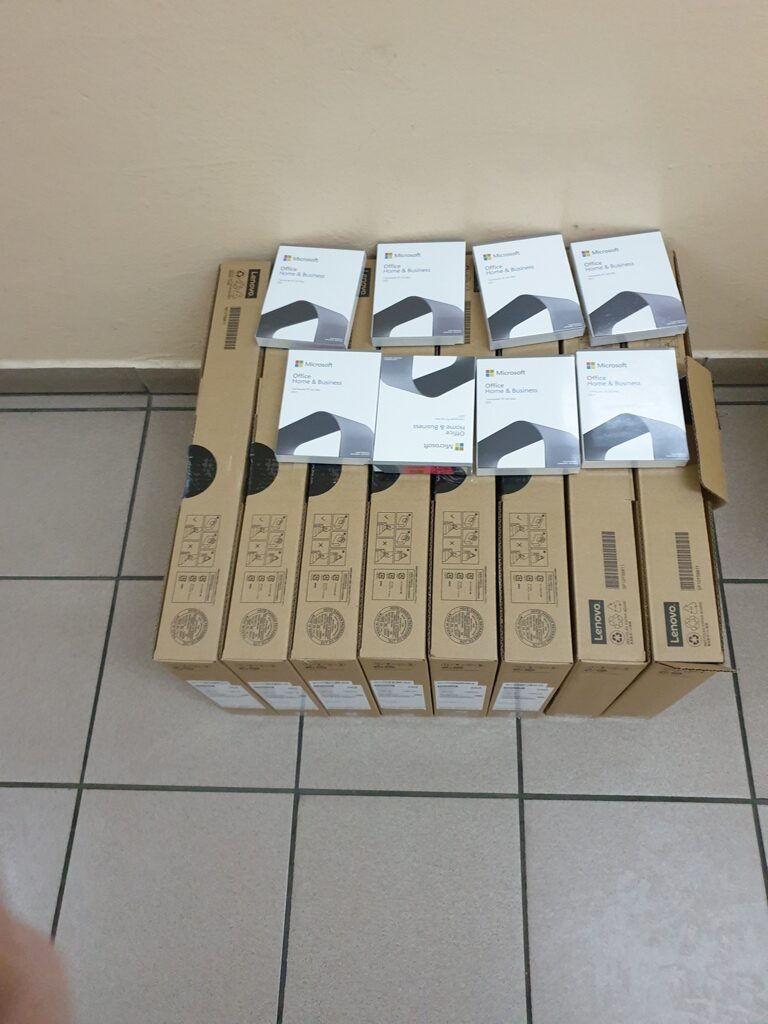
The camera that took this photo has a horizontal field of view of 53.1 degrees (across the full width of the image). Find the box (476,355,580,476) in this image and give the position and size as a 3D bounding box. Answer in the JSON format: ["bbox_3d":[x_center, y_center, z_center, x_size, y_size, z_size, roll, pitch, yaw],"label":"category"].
[{"bbox_3d":[0.166,-0.113,0.897,0.114,0.017,0.149,0,65,5],"label":"box"}]

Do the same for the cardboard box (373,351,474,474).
[{"bbox_3d":[0.049,-0.119,0.910,0.114,0.017,0.149,1,65,6],"label":"cardboard box"}]

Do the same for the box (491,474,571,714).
[{"bbox_3d":[0.176,-0.031,1.033,0.075,0.300,0.544,0,65,5],"label":"box"}]

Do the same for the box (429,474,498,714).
[{"bbox_3d":[0.101,-0.030,1.039,0.072,0.300,0.544,0,65,5],"label":"box"}]

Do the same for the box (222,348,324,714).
[{"bbox_3d":[-0.108,-0.023,1.052,0.071,0.325,0.527,1,66,5],"label":"box"}]

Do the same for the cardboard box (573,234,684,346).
[{"bbox_3d":[0.304,-0.281,0.963,0.114,0.017,0.149,-6,65,2],"label":"cardboard box"}]

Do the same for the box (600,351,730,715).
[{"bbox_3d":[0.329,-0.023,1.022,0.071,0.325,0.527,1,66,5],"label":"box"}]

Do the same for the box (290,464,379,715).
[{"bbox_3d":[-0.038,-0.023,1.047,0.071,0.325,0.527,1,66,5],"label":"box"}]

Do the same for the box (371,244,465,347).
[{"bbox_3d":[0.045,-0.274,0.965,0.112,0.018,0.145,1,66,4],"label":"box"}]

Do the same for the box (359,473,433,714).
[{"bbox_3d":[0.028,-0.029,1.046,0.073,0.300,0.544,0,65,5],"label":"box"}]

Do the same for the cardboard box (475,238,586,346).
[{"bbox_3d":[0.178,-0.275,0.957,0.112,0.018,0.145,-7,66,1],"label":"cardboard box"}]

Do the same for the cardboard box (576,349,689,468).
[{"bbox_3d":[0.284,-0.120,0.890,0.114,0.017,0.149,0,65,5],"label":"cardboard box"}]

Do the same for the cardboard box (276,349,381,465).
[{"bbox_3d":[-0.064,-0.127,0.924,0.114,0.017,0.149,2,65,6],"label":"cardboard box"}]

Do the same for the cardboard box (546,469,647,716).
[{"bbox_3d":[0.257,-0.023,1.027,0.071,0.325,0.527,1,66,5],"label":"cardboard box"}]

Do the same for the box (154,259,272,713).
[{"bbox_3d":[-0.182,-0.023,1.057,0.071,0.325,0.527,1,66,5],"label":"box"}]

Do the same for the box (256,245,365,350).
[{"bbox_3d":[-0.092,-0.278,0.998,0.114,0.017,0.149,6,66,8],"label":"box"}]

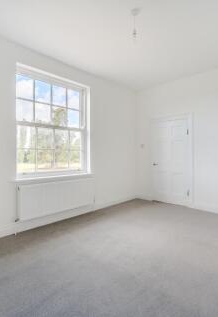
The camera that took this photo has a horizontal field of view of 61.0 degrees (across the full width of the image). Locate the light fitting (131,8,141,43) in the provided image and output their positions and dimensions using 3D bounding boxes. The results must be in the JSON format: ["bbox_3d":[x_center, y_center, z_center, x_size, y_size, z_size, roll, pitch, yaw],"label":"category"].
[{"bbox_3d":[0.300,-1.515,2.135,0.105,0.364,0.105,0,1,0],"label":"light fitting"}]

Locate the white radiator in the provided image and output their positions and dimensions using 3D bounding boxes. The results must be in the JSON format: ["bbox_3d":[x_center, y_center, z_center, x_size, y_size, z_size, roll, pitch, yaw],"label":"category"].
[{"bbox_3d":[-0.813,0.636,3.215,0.106,0.507,1.409,1,2,44],"label":"white radiator"}]

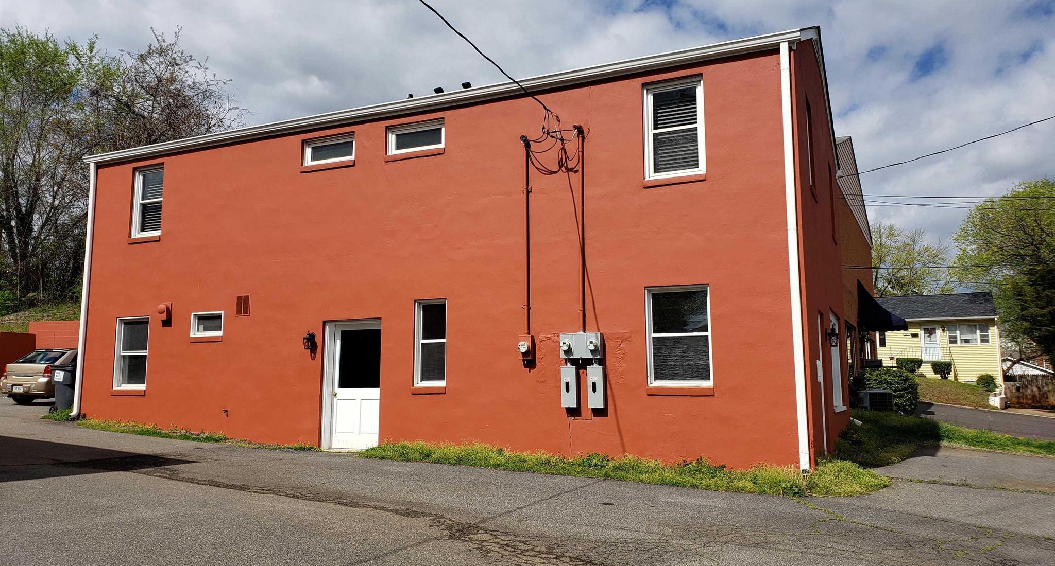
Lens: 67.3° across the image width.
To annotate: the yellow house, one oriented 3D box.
[{"bbox_3d":[25.672,3.997,53.420,9.500,6.100,7.800,-4,-8,26],"label":"yellow house"}]

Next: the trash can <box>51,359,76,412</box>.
[{"bbox_3d":[-9.681,2.272,17.000,0.760,1.040,0.630,-4,-8,24],"label":"trash can"}]

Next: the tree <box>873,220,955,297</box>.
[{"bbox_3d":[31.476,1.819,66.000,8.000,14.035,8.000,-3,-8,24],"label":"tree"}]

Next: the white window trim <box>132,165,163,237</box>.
[{"bbox_3d":[-7.455,-1.605,15.640,0.865,1.444,0.100,-3,-8,24],"label":"white window trim"}]

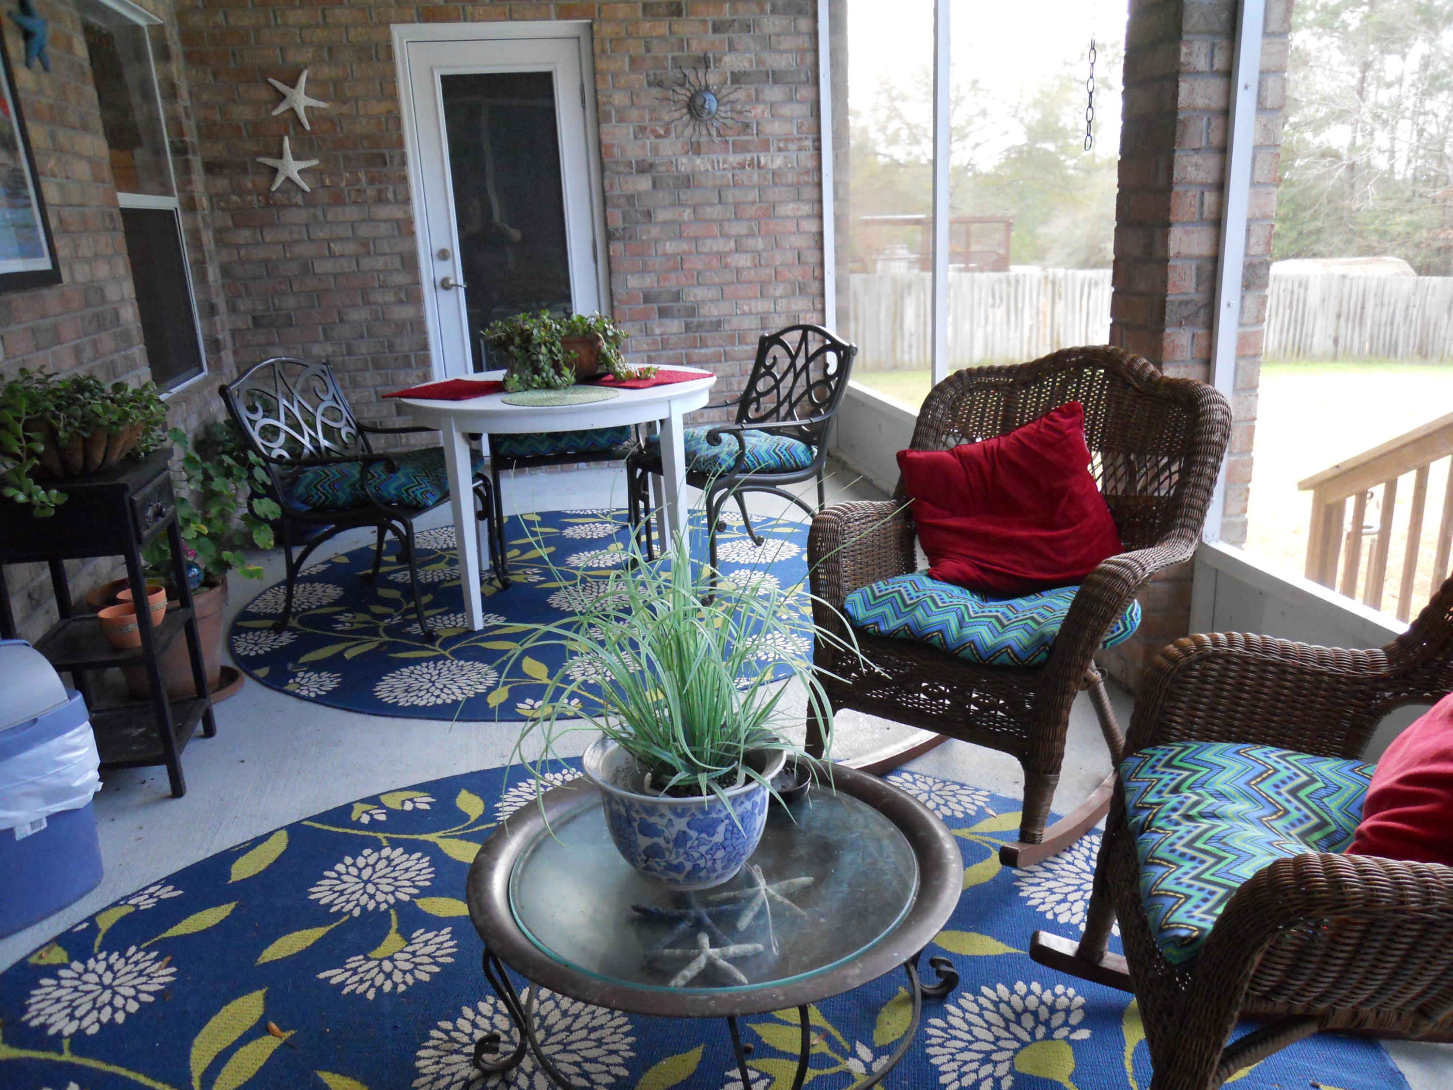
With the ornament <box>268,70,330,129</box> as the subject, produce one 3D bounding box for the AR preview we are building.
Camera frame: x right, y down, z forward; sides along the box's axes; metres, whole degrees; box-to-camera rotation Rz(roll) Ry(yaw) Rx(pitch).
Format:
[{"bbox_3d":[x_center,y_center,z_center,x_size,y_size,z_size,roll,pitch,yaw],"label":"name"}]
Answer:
[{"bbox_3d":[-2.014,-2.098,5.542,0.268,0.270,0.040,-5,16,-8],"label":"ornament"}]

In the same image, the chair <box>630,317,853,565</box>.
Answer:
[{"bbox_3d":[0.033,-0.321,4.200,0.670,0.870,0.600,-11,17,-28],"label":"chair"}]

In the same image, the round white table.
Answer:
[{"bbox_3d":[-0.544,-0.192,4.098,1.085,0.730,1.085,-3,15,1],"label":"round white table"}]

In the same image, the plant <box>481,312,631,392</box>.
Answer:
[{"bbox_3d":[-0.580,-0.692,4.080,0.530,0.245,0.420,-5,16,-8],"label":"plant"}]

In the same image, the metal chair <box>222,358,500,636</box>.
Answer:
[{"bbox_3d":[-1.194,-0.201,3.984,0.670,0.870,0.600,1,16,15],"label":"metal chair"}]

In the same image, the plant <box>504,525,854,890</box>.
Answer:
[{"bbox_3d":[-0.056,0.192,1.541,0.470,0.470,0.450,-5,16,-8],"label":"plant"}]

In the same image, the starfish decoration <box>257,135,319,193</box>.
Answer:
[{"bbox_3d":[-2.090,-1.813,5.604,0.284,0.260,0.040,-5,16,-8],"label":"starfish decoration"}]

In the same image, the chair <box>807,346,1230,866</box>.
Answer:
[{"bbox_3d":[0.617,0.073,2.542,0.710,0.930,0.800,12,21,42],"label":"chair"}]

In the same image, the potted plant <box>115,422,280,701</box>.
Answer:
[{"bbox_3d":[-1.570,0.033,3.431,0.540,0.750,0.520,-5,16,-8],"label":"potted plant"}]

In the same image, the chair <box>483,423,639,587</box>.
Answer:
[{"bbox_3d":[-0.645,-0.406,4.632,0.600,0.870,0.670,-6,16,-11],"label":"chair"}]

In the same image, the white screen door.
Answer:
[{"bbox_3d":[-1.063,-1.463,5.911,0.950,2.150,0.100,-5,16,-8],"label":"white screen door"}]

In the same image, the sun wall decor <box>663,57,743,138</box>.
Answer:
[{"bbox_3d":[-0.110,-2.188,5.834,0.450,0.450,0.050,-5,16,-8],"label":"sun wall decor"}]

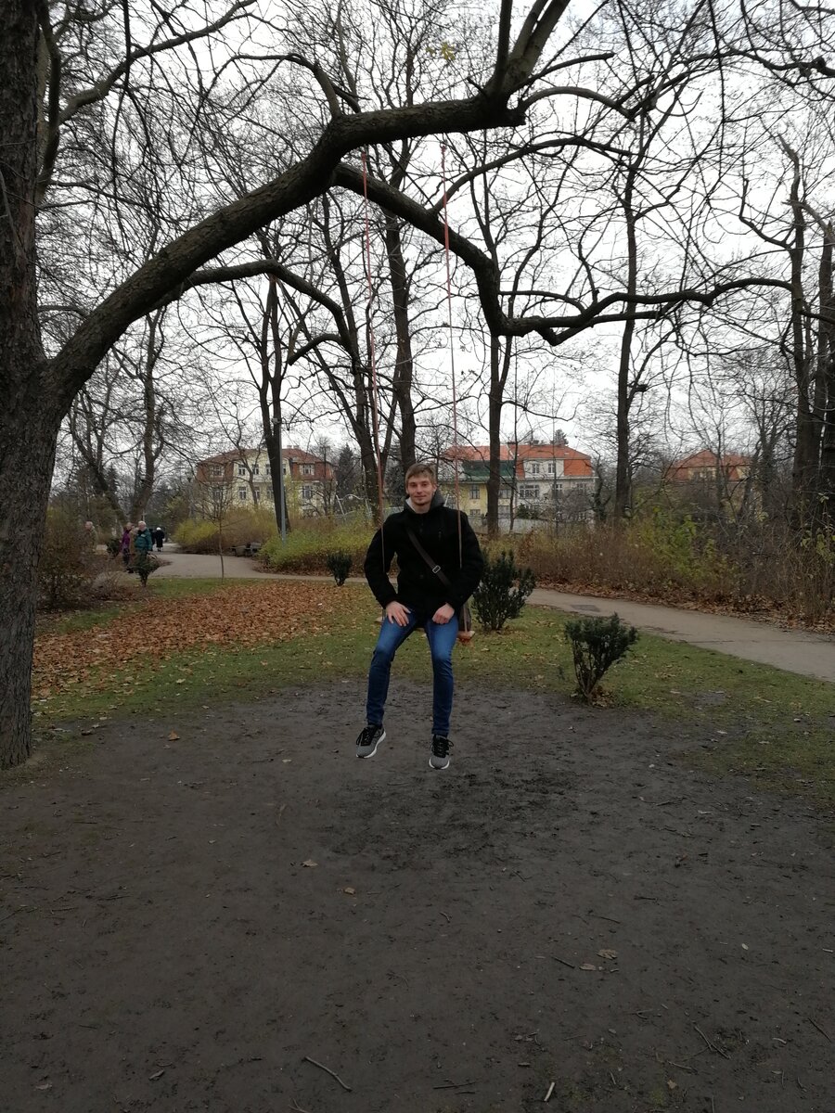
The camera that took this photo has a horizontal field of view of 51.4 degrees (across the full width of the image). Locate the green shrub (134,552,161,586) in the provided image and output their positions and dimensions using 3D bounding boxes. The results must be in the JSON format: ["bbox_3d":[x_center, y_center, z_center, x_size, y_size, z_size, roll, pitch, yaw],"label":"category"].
[{"bbox_3d":[-6.926,0.321,22.239,0.665,0.903,0.660,-1,2,0],"label":"green shrub"}]

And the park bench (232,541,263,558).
[{"bbox_3d":[-8.189,-0.325,42.000,1.600,0.740,0.620,0,2,14],"label":"park bench"}]

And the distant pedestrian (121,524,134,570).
[{"bbox_3d":[-9.296,-0.282,27.800,0.500,1.604,0.420,-2,2,-27],"label":"distant pedestrian"}]

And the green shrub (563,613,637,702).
[{"bbox_3d":[1.465,0.807,6.960,0.595,0.699,0.560,-1,2,0],"label":"green shrub"}]

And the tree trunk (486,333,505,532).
[{"bbox_3d":[2.660,-3.878,30.000,0.550,7.596,0.500,-1,2,0],"label":"tree trunk"}]

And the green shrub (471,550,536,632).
[{"bbox_3d":[1.141,0.455,11.672,0.923,1.097,0.900,-1,2,0],"label":"green shrub"}]

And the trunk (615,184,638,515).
[{"bbox_3d":[6.625,-6.126,27.500,0.600,11.693,0.520,-1,2,0],"label":"trunk"}]

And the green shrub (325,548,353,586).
[{"bbox_3d":[-1.896,0.269,20.999,0.673,0.875,0.660,-1,2,0],"label":"green shrub"}]

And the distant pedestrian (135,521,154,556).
[{"bbox_3d":[-8.510,-0.252,27.000,0.580,1.688,0.420,0,2,14],"label":"distant pedestrian"}]

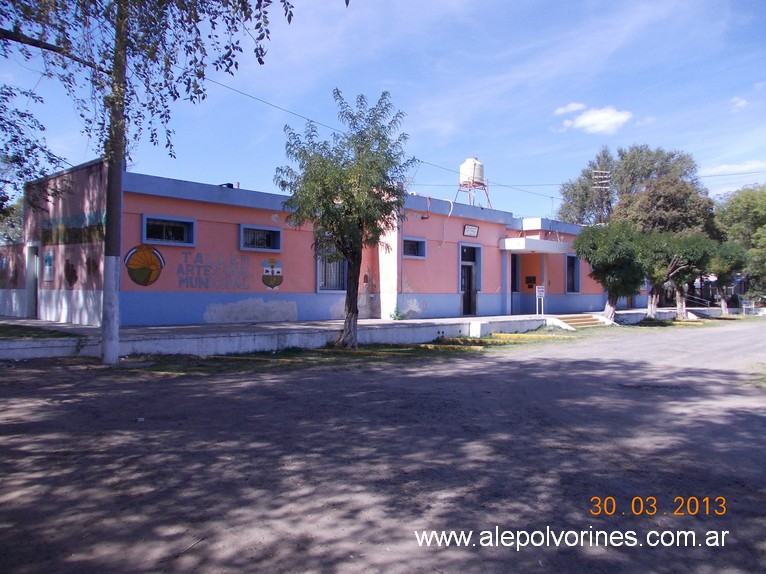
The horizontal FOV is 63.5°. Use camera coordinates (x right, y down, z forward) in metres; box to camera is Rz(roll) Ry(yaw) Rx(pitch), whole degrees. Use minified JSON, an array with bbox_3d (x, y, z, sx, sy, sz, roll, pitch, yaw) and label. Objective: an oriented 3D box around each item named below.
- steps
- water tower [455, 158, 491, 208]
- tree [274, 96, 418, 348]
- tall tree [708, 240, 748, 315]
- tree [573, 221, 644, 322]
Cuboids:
[{"bbox_3d":[9.121,1.565,28.256,0.850,0.460,3.100,1,0,43],"label":"steps"},{"bbox_3d":[4.281,-4.849,29.300,1.400,2.650,1.400,1,0,43],"label":"water tower"},{"bbox_3d":[-0.990,-1.871,16.800,3.700,6.900,3.600,1,0,0],"label":"tree"},{"bbox_3d":[24.097,-0.628,43.200,2.800,5.100,2.800,1,0,0],"label":"tall tree"},{"bbox_3d":[10.558,-0.702,29.000,3.300,4.750,3.300,1,0,0],"label":"tree"}]

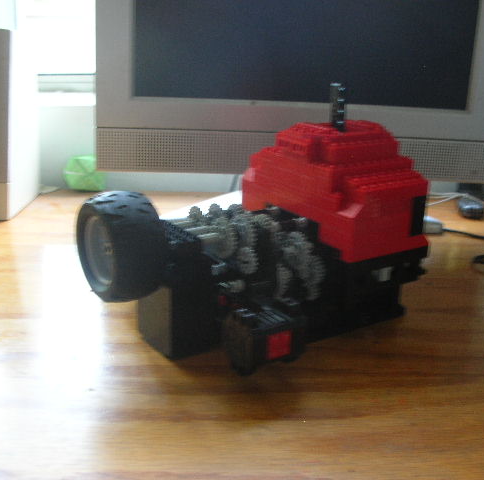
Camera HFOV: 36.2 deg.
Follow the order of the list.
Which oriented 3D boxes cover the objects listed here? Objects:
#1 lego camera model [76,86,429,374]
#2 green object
[{"bbox_3d":[0.006,-0.025,0.525,0.239,0.167,0.161,-10,21,-31],"label":"lego camera model"},{"bbox_3d":[-0.192,-0.084,0.909,0.044,0.041,0.044,-7,19,-24],"label":"green object"}]

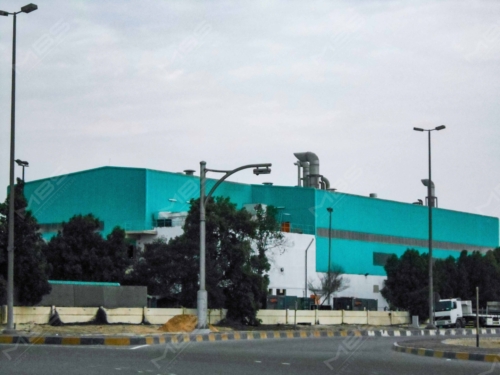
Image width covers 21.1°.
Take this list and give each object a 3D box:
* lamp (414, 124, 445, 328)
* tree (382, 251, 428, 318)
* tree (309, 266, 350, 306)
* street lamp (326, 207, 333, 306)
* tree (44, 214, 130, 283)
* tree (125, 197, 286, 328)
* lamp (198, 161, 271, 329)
[{"bbox_3d":[12.856,2.798,95.740,2.570,14.420,0.440,-2,-6,19],"label":"lamp"},{"bbox_3d":[14.950,9.440,130.000,4.800,7.100,4.800,0,-5,0],"label":"tree"},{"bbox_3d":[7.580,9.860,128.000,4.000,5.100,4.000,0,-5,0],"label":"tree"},{"bbox_3d":[7.055,6.831,119.541,0.530,10.310,1.070,0,-6,0],"label":"street lamp"},{"bbox_3d":[-11.257,5.588,93.481,6.010,7.440,6.010,0,-6,0],"label":"tree"},{"bbox_3d":[-2.951,4.766,87.767,10.090,8.390,7.760,0,-6,0],"label":"tree"},{"bbox_3d":[-0.798,2.983,70.925,3.980,8.890,0.480,-2,-6,18],"label":"lamp"}]

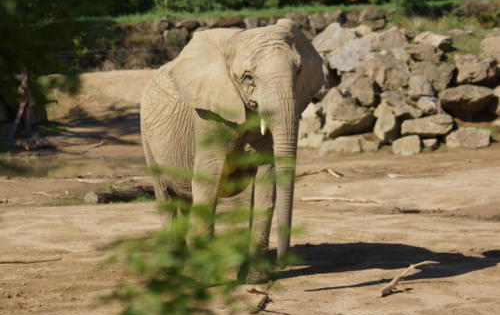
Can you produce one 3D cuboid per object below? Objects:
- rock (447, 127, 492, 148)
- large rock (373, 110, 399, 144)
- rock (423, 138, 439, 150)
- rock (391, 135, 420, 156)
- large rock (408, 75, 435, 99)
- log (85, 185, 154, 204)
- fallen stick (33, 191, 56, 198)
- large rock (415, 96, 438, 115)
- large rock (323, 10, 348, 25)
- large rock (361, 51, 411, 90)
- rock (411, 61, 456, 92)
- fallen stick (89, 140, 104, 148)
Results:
[{"bbox_3d":[3.539,-0.308,35.300,0.690,0.340,0.480,0,6,0],"label":"rock"},{"bbox_3d":[2.361,-0.536,37.700,0.420,0.570,0.480,0,6,0],"label":"large rock"},{"bbox_3d":[3.337,-0.259,40.300,0.300,0.230,0.260,0,4,0],"label":"rock"},{"bbox_3d":[2.470,-0.189,34.400,0.430,0.310,0.360,0,6,0],"label":"rock"},{"bbox_3d":[3.014,-1.230,38.300,0.460,0.410,0.450,0,6,0],"label":"large rock"},{"bbox_3d":[-1.764,0.523,30.400,1.250,0.200,0.200,-5,7,-38],"label":"log"},{"bbox_3d":[-2.715,0.489,28.800,0.420,0.050,0.100,4,7,38],"label":"fallen stick"},{"bbox_3d":[3.385,-0.997,41.800,0.460,0.372,0.420,0,5,0],"label":"large rock"},{"bbox_3d":[1.589,-2.633,41.000,0.460,0.310,0.380,0,6,0],"label":"large rock"},{"bbox_3d":[2.281,-1.465,36.700,0.840,0.620,0.650,0,6,0],"label":"large rock"},{"bbox_3d":[3.258,-1.438,38.700,0.820,0.500,0.650,0,6,0],"label":"rock"},{"bbox_3d":[-2.925,-0.244,41.000,0.380,0.150,0.250,0,4,0],"label":"fallen stick"}]

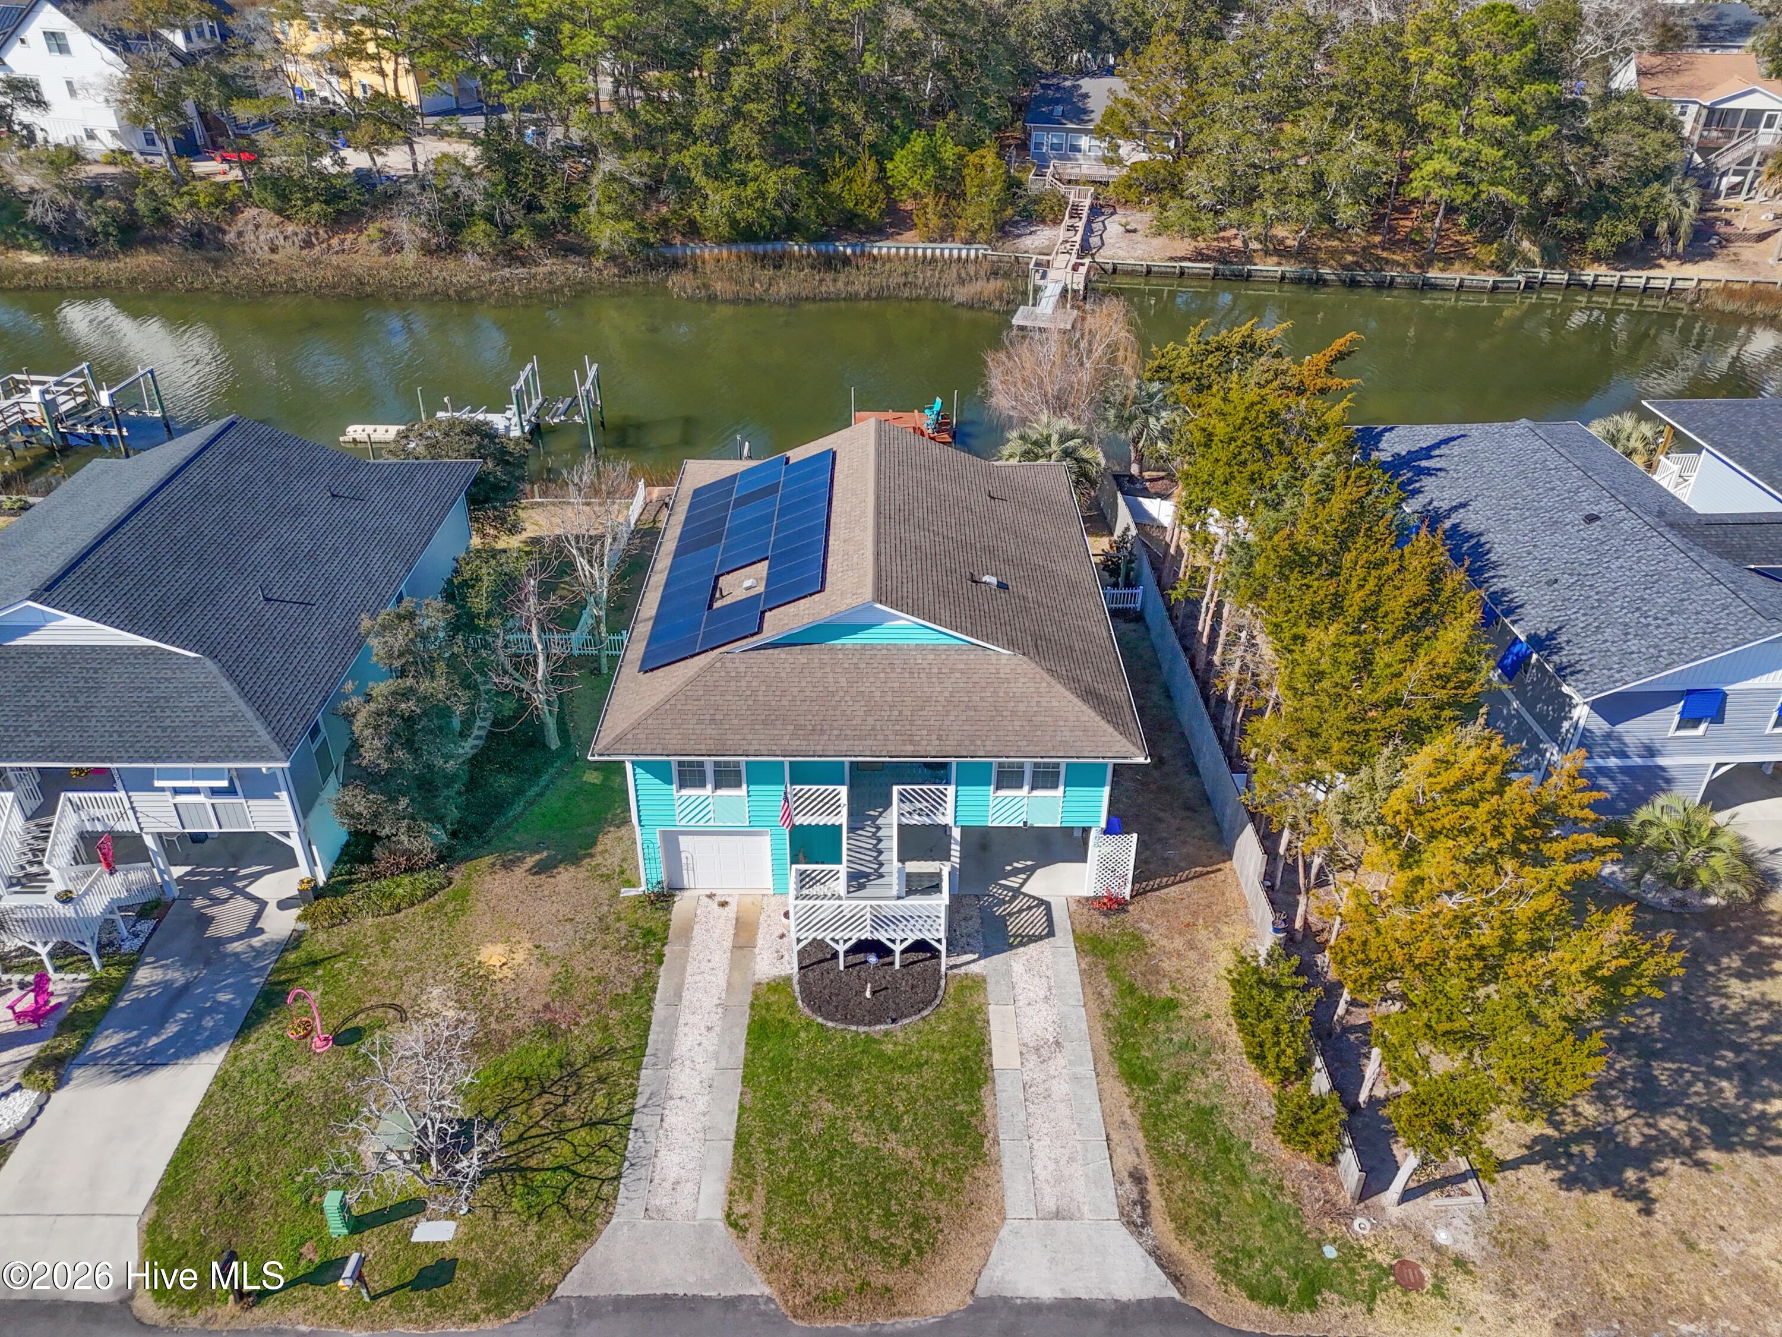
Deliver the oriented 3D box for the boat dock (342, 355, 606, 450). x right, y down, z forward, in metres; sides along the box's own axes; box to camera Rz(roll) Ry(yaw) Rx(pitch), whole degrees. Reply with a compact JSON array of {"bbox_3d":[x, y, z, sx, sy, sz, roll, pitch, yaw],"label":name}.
[{"bbox_3d":[-21.276,-13.409,62.424,13.030,3.840,4.240,0,34,0],"label":"boat dock"}]

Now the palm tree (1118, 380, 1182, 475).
[{"bbox_3d":[11.522,-10.673,54.648,2.800,4.500,2.800,0,34,0],"label":"palm tree"}]

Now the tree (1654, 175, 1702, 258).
[{"bbox_3d":[55.690,-31.956,87.400,3.230,5.250,3.230,0,34,0],"label":"tree"}]

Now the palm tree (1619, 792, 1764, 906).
[{"bbox_3d":[21.369,4.863,32.936,3.200,2.600,3.200,0,34,0],"label":"palm tree"}]

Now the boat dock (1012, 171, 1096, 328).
[{"bbox_3d":[11.747,-28.910,84.327,4.440,5.660,19.190,9,35,12],"label":"boat dock"}]

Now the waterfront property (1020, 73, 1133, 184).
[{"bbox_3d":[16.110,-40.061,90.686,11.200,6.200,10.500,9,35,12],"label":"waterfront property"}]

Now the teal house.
[{"bbox_3d":[-0.532,-1.024,37.708,13.940,8.090,19.740,0,34,0],"label":"teal house"}]

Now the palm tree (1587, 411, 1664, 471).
[{"bbox_3d":[31.086,-8.796,52.470,3.640,4.950,3.640,0,34,0],"label":"palm tree"}]

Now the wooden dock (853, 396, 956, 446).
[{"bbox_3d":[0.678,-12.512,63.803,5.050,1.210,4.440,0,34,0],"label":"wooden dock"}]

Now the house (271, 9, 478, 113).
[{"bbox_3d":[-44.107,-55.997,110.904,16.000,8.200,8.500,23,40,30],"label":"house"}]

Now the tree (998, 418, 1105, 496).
[{"bbox_3d":[6.631,-8.234,50.919,4.100,4.400,4.100,0,34,0],"label":"tree"}]

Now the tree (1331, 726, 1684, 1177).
[{"bbox_3d":[12.212,7.099,25.156,6.160,8.890,6.360,0,34,0],"label":"tree"}]

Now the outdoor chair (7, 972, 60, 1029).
[{"bbox_3d":[-20.459,7.957,29.506,0.750,0.960,0.880,9,35,13],"label":"outdoor chair"}]

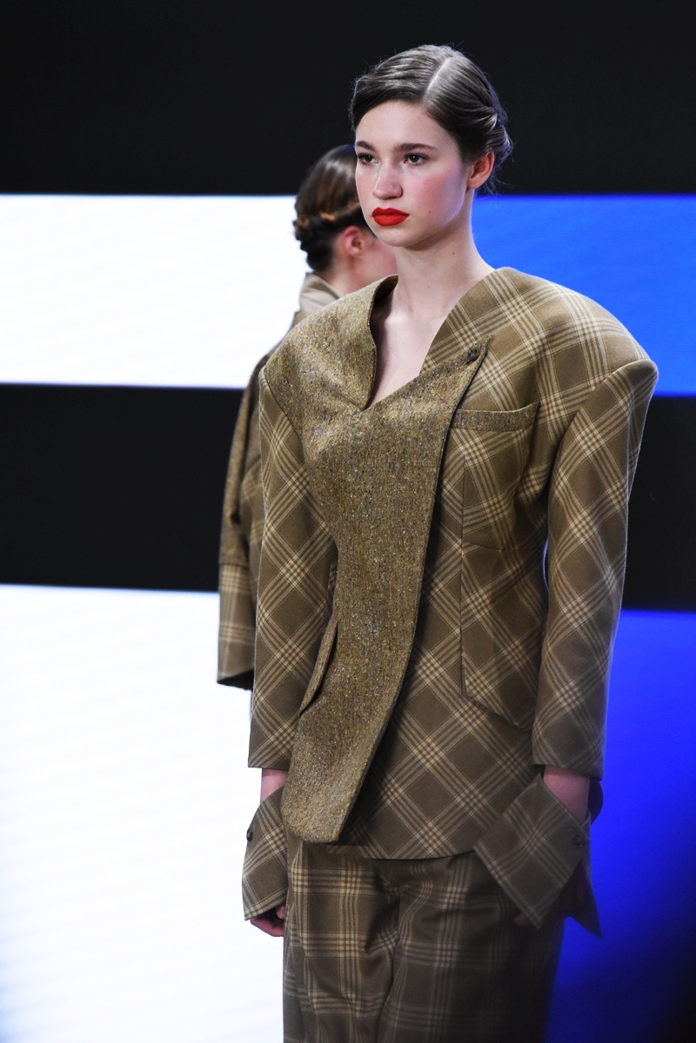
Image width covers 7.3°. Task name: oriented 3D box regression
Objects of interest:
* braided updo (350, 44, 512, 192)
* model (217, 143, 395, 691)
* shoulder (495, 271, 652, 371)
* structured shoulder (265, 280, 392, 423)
[{"bbox_3d":[0.101,-0.494,6.640,0.180,0.185,0.225,2,1,27],"label":"braided updo"},{"bbox_3d":[-0.018,0.299,8.480,0.420,1.770,0.560,1,1,-25],"label":"model"},{"bbox_3d":[0.271,-0.244,6.580,0.185,0.130,0.180,2,1,28],"label":"shoulder"},{"bbox_3d":[-0.027,-0.210,6.690,0.170,0.178,0.180,2,1,28],"label":"structured shoulder"}]

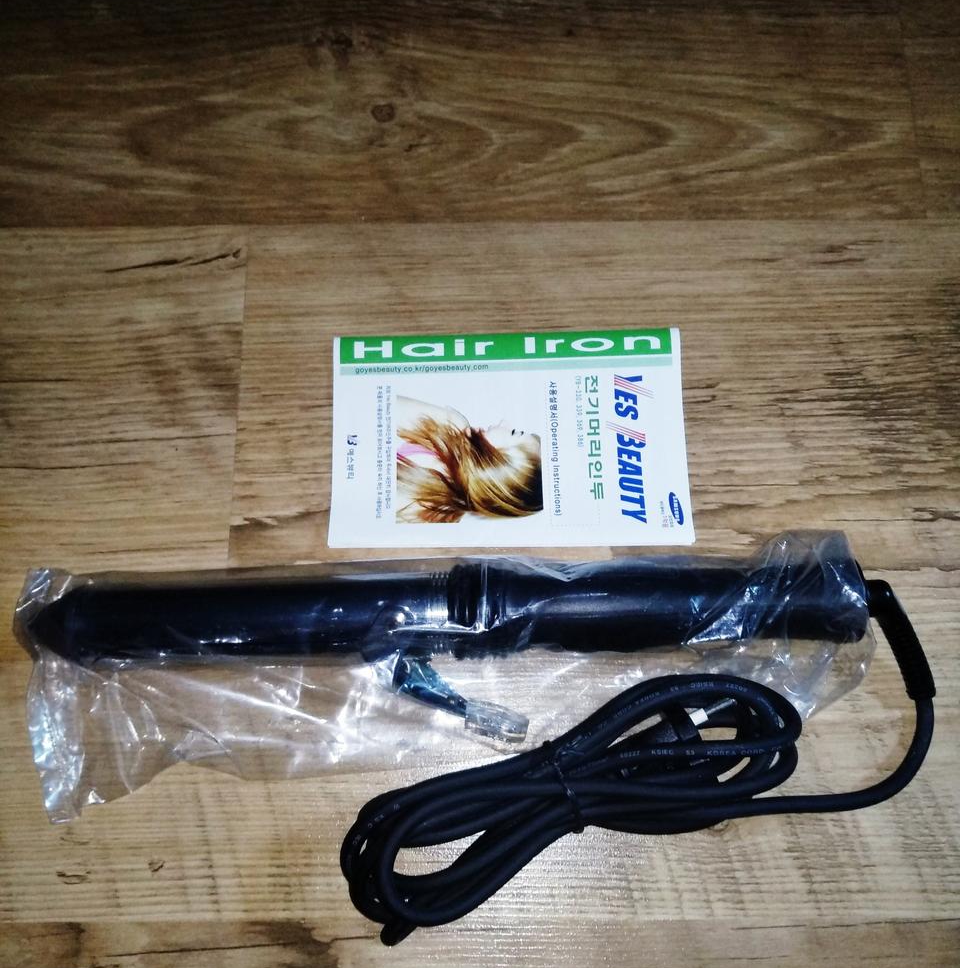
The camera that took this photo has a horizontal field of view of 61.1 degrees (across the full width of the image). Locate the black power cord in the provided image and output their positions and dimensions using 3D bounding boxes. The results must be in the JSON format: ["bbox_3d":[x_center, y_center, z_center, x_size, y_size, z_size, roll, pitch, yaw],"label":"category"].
[{"bbox_3d":[0.069,0.120,0.327,0.255,0.030,0.084,-20,79,-4],"label":"black power cord"}]

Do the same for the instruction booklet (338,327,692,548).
[{"bbox_3d":[0.013,-0.022,0.371,0.163,0.003,0.101,-1,78,0],"label":"instruction booklet"}]

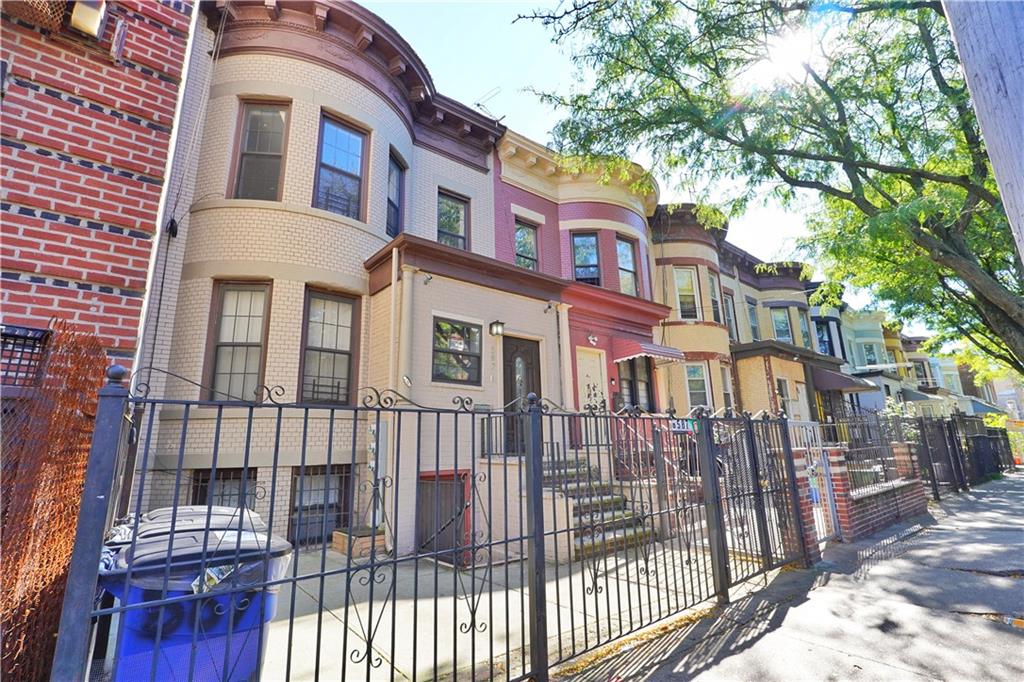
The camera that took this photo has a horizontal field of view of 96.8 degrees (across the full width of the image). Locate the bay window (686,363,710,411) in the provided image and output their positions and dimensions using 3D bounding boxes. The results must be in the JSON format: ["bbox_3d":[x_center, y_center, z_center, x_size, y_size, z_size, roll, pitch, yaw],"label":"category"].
[{"bbox_3d":[5.913,1.545,14.361,0.770,1.730,0.160,0,-13,-7],"label":"bay window"}]

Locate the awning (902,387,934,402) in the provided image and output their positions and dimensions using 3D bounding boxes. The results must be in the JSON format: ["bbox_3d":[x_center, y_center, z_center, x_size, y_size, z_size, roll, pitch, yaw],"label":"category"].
[{"bbox_3d":[22.049,2.902,24.473,2.600,0.750,0.950,9,-16,-37],"label":"awning"}]

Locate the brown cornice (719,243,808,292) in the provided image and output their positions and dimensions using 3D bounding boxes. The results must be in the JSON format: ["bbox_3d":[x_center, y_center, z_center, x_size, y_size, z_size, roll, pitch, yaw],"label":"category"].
[{"bbox_3d":[11.518,-2.956,19.755,8.300,1.050,1.750,9,-16,-37],"label":"brown cornice"}]

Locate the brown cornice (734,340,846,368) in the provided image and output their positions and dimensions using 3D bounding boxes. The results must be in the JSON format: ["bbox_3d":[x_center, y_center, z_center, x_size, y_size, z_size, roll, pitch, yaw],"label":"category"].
[{"bbox_3d":[10.419,0.804,16.925,6.950,0.570,1.400,9,-16,-37],"label":"brown cornice"}]

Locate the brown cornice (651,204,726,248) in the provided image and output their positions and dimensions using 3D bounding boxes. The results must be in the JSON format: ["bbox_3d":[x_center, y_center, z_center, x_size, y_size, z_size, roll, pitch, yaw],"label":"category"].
[{"bbox_3d":[6.737,-3.814,16.333,4.357,1.084,1.520,9,-17,-38],"label":"brown cornice"}]

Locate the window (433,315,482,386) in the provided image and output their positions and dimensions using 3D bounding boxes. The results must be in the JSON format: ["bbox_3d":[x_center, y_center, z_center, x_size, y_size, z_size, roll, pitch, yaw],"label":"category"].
[{"bbox_3d":[-0.885,0.189,7.333,0.910,1.033,0.116,9,-17,-38],"label":"window"}]

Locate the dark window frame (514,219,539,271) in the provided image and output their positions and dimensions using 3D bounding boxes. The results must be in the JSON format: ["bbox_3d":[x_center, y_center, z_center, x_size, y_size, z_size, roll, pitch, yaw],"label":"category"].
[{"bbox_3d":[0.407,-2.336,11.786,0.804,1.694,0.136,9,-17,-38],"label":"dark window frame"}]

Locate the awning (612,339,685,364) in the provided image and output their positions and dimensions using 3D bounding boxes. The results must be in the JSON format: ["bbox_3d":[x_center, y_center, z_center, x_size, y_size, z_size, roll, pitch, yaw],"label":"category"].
[{"bbox_3d":[2.985,0.230,9.906,1.420,0.560,0.820,9,-16,-37],"label":"awning"}]

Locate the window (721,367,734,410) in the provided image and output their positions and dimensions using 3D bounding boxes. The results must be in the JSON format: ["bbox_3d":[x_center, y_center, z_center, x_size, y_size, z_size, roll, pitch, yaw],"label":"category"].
[{"bbox_3d":[7.063,1.653,14.842,0.820,1.680,0.160,9,-17,-39],"label":"window"}]

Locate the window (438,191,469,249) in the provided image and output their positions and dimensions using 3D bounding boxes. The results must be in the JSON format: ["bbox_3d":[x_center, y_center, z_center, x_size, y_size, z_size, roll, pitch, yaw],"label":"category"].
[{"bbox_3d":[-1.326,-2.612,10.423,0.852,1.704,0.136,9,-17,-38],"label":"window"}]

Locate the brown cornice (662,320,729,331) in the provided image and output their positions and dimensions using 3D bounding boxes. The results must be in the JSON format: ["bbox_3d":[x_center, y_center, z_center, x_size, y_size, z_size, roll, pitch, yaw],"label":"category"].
[{"bbox_3d":[6.716,-0.403,15.760,3.776,0.184,0.968,9,-17,-38],"label":"brown cornice"}]

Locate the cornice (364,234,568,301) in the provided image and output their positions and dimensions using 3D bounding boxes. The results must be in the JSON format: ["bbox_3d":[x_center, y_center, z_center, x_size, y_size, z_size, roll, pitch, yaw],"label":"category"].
[{"bbox_3d":[-0.731,-1.006,8.464,3.524,0.571,1.530,9,-17,-38],"label":"cornice"}]

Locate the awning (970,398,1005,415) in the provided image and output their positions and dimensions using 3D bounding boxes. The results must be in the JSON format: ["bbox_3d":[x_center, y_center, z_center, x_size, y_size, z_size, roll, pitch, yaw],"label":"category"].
[{"bbox_3d":[42.359,5.829,40.531,2.033,1.230,1.627,9,-17,-38],"label":"awning"}]

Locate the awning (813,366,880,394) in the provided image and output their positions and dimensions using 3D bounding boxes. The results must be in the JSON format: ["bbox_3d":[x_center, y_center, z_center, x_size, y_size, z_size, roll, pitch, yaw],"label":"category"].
[{"bbox_3d":[12.452,1.365,16.953,1.549,0.968,1.598,9,-17,-38],"label":"awning"}]

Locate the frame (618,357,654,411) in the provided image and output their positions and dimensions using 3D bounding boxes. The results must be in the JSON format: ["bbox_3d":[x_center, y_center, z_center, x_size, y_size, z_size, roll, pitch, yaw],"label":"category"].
[{"bbox_3d":[2.804,0.909,10.141,1.320,1.330,0.140,9,-16,-37],"label":"frame"}]

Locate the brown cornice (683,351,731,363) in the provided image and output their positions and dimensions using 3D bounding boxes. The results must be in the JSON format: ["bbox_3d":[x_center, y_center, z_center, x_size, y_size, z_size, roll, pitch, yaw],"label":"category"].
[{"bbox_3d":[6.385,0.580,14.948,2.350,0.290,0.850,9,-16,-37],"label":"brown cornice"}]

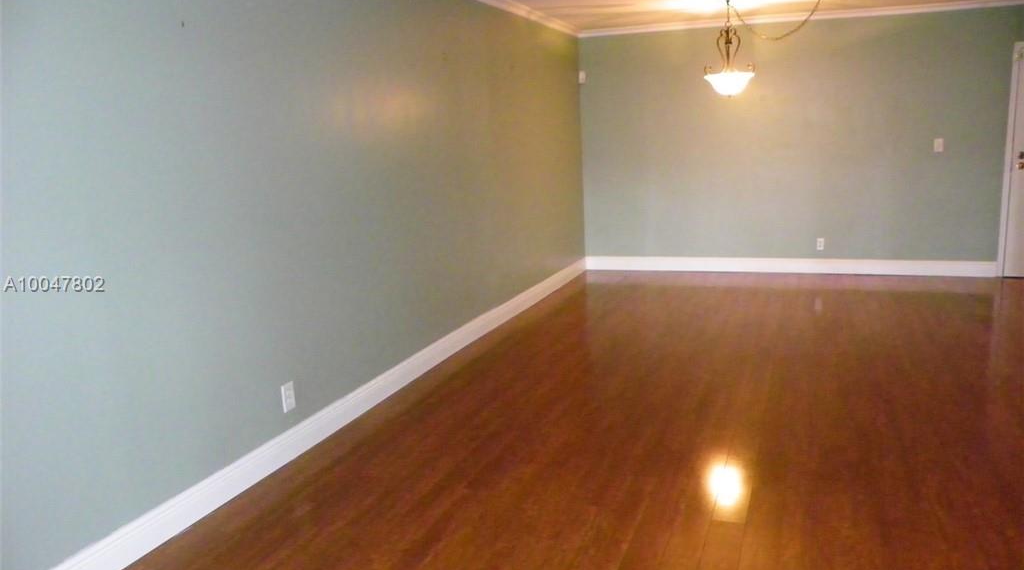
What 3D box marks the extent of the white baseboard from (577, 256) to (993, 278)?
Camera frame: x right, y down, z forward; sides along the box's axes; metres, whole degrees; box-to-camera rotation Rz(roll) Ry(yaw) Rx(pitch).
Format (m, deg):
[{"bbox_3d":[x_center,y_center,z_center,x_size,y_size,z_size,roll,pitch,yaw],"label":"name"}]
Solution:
[{"bbox_3d":[2.523,-0.181,7.433,3.745,0.148,0.020,2,12,21],"label":"white baseboard"}]

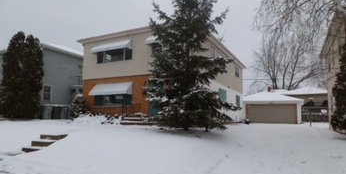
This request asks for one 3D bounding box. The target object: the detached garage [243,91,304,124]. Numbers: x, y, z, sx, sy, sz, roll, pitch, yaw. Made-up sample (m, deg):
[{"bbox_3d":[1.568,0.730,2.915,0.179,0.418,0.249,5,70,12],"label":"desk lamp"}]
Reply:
[{"bbox_3d":[11.737,2.462,28.772,7.000,3.850,6.900,-3,-9,27],"label":"detached garage"}]

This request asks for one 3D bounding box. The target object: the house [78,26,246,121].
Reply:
[{"bbox_3d":[0.448,-0.094,21.169,9.200,6.500,14.400,-3,-9,27],"label":"house"}]

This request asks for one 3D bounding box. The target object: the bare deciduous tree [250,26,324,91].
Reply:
[{"bbox_3d":[20.558,-2.116,42.985,12.500,16.300,12.000,-3,-9,27],"label":"bare deciduous tree"}]

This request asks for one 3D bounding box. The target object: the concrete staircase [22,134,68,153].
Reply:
[{"bbox_3d":[-4.087,1.942,7.905,1.350,0.620,1.000,-3,-9,27],"label":"concrete staircase"}]

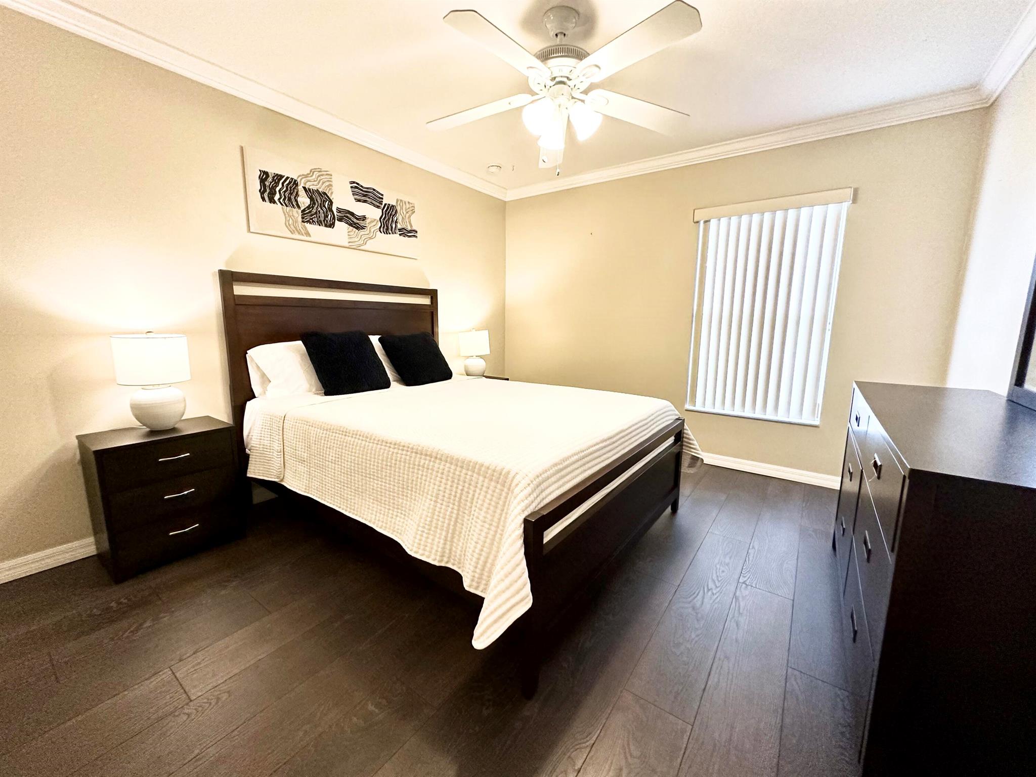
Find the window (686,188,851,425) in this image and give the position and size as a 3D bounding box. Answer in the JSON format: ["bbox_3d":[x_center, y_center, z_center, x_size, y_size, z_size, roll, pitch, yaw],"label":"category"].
[{"bbox_3d":[1.771,-0.565,3.104,0.950,1.560,0.100,7,11,35],"label":"window"}]

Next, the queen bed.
[{"bbox_3d":[-0.350,0.052,2.447,2.140,1.400,1.700,7,11,35],"label":"queen bed"}]

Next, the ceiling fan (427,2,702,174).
[{"bbox_3d":[0.172,-1.298,1.849,1.290,0.610,1.270,7,11,35],"label":"ceiling fan"}]

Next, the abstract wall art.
[{"bbox_3d":[-1.186,-1.215,2.899,0.035,0.470,1.270,7,11,35],"label":"abstract wall art"}]

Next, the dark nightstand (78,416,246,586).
[{"bbox_3d":[-1.744,0.504,2.085,0.385,0.600,0.515,7,11,35],"label":"dark nightstand"}]

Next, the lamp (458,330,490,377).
[{"bbox_3d":[-0.412,-0.337,4.010,0.285,0.477,0.285,0,9,0],"label":"lamp"}]

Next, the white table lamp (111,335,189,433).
[{"bbox_3d":[-1.780,-0.037,2.056,0.285,0.477,0.285,7,11,35],"label":"white table lamp"}]

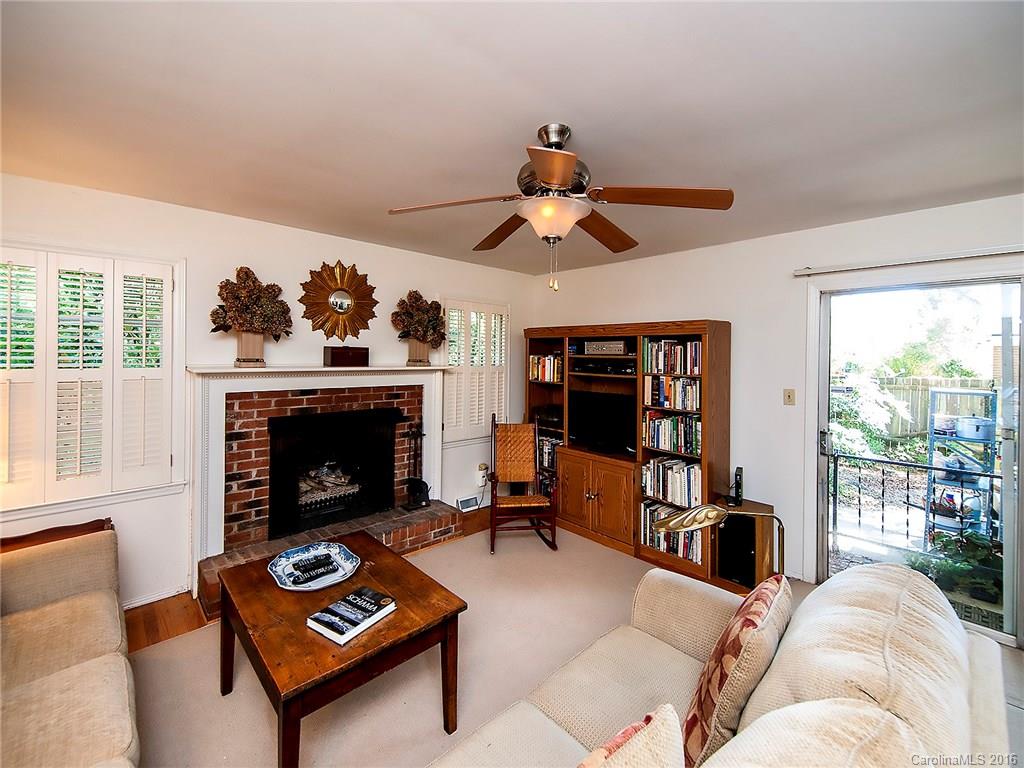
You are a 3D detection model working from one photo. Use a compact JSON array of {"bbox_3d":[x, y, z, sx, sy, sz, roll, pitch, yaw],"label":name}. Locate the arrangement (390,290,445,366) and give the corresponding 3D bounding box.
[{"bbox_3d":[-0.807,-0.478,3.595,0.480,0.652,0.330,-2,3,-43],"label":"arrangement"}]

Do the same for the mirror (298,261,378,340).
[{"bbox_3d":[-1.352,-0.657,3.281,0.622,0.640,0.050,-2,3,-43],"label":"mirror"}]

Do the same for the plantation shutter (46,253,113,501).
[{"bbox_3d":[-2.425,-0.041,2.330,0.261,1.354,0.035,-2,3,-43],"label":"plantation shutter"}]

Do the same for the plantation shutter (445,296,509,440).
[{"bbox_3d":[-0.347,-0.139,4.239,0.835,1.378,0.050,-2,3,-43],"label":"plantation shutter"}]

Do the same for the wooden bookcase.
[{"bbox_3d":[0.926,0.382,3.667,0.540,1.805,1.930,-2,3,-43],"label":"wooden bookcase"}]

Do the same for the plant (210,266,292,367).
[{"bbox_3d":[-1.716,-0.442,2.758,0.455,0.661,0.330,-2,3,-43],"label":"plant"}]

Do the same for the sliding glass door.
[{"bbox_3d":[2.394,0.387,2.503,0.080,1.980,0.880,-2,3,-43],"label":"sliding glass door"}]

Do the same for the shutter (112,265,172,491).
[{"bbox_3d":[-2.231,-0.054,2.508,0.266,1.356,0.035,-2,3,-43],"label":"shutter"}]

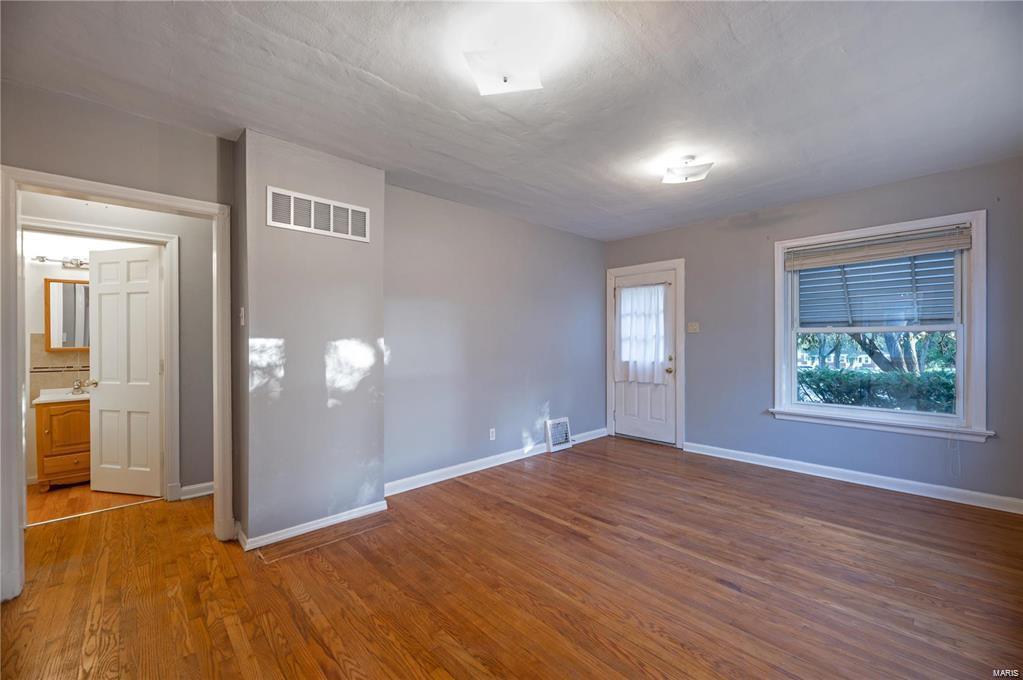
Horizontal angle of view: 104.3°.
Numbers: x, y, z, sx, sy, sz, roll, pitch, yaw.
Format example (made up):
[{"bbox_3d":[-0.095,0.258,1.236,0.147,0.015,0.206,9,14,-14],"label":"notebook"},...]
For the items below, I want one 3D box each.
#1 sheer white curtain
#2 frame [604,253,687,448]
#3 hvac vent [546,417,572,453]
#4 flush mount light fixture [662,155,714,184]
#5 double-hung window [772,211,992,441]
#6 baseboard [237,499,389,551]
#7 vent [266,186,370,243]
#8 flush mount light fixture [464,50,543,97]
[{"bbox_3d":[1.584,-0.068,4.924,0.685,1.215,0.062,0,0,45],"label":"sheer white curtain"},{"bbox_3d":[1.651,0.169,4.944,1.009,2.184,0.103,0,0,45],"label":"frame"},{"bbox_3d":[0.551,1.090,4.597,0.348,0.345,0.069,0,0,-43],"label":"hvac vent"},{"bbox_3d":[1.190,-1.168,2.705,0.294,0.154,0.294,0,0,10],"label":"flush mount light fixture"},{"bbox_3d":[3.097,-0.097,3.477,1.442,1.740,0.113,0,0,45],"label":"double-hung window"},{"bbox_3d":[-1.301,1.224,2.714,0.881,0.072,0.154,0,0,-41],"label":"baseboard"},{"bbox_3d":[-1.266,-0.823,2.659,0.633,0.244,0.026,0,0,-41],"label":"vent"},{"bbox_3d":[-0.024,-1.167,1.673,0.294,0.154,0.294,0,0,10],"label":"flush mount light fixture"}]

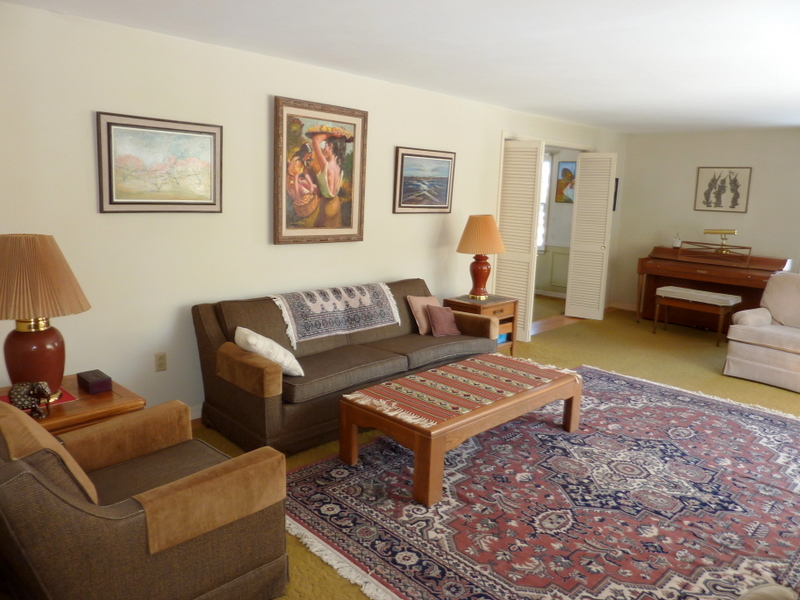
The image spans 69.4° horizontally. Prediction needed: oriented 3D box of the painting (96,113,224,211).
[{"bbox_3d":[-1.391,-0.786,3.420,0.713,0.535,0.037,-9,14,-44],"label":"painting"}]

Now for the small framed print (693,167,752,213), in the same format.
[{"bbox_3d":[3.864,-1.316,6.921,0.024,0.522,0.587,-9,14,-44],"label":"small framed print"}]

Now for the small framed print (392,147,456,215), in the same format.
[{"bbox_3d":[0.226,-1.016,4.999,0.732,0.533,0.035,-9,14,-44],"label":"small framed print"}]

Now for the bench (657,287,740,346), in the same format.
[{"bbox_3d":[3.274,0.171,6.427,0.349,0.522,0.786,-7,13,-39],"label":"bench"}]

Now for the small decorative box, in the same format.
[{"bbox_3d":[-1.556,0.414,2.946,0.098,0.065,0.194,-9,14,-44],"label":"small decorative box"}]

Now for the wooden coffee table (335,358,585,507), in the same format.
[{"bbox_3d":[0.426,0.687,3.526,1.470,0.385,0.681,-9,14,-44],"label":"wooden coffee table"}]

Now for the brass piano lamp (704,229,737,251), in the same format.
[{"bbox_3d":[3.773,-0.686,6.795,0.165,0.266,0.349,-9,14,-44],"label":"brass piano lamp"}]

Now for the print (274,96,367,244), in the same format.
[{"bbox_3d":[-0.551,-0.913,4.231,0.797,0.988,0.047,-9,14,-44],"label":"print"}]

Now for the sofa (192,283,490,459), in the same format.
[{"bbox_3d":[-0.272,0.362,4.148,2.105,0.786,0.854,-9,14,-44],"label":"sofa"}]

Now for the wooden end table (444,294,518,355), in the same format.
[{"bbox_3d":[0.739,0.285,5.342,0.582,0.563,0.427,-9,14,-44],"label":"wooden end table"}]

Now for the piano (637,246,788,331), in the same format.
[{"bbox_3d":[3.621,-0.095,6.812,0.563,0.924,1.445,-7,13,-40],"label":"piano"}]

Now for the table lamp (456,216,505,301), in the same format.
[{"bbox_3d":[0.756,-0.398,5.345,0.456,0.778,0.456,1,10,0],"label":"table lamp"}]

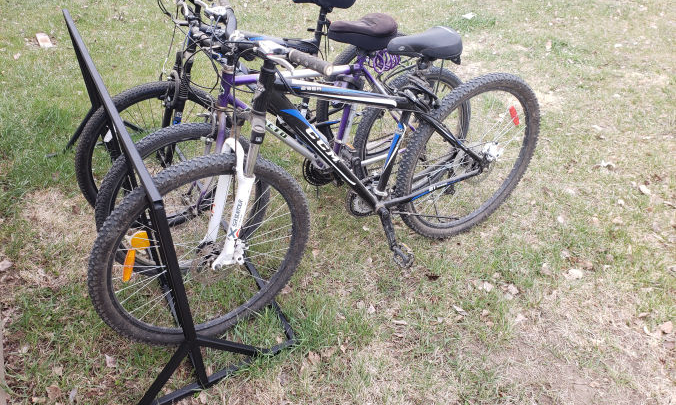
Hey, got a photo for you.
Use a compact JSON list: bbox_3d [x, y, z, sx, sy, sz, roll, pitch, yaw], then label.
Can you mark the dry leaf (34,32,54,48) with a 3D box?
[{"bbox_3d":[-2.508,-1.391,4.346,0.130,0.040,0.280,-19,41,-23],"label":"dry leaf"}]

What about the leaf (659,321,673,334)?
[{"bbox_3d":[1.183,0.451,1.834,0.052,0.020,0.052,30,46,34],"label":"leaf"}]

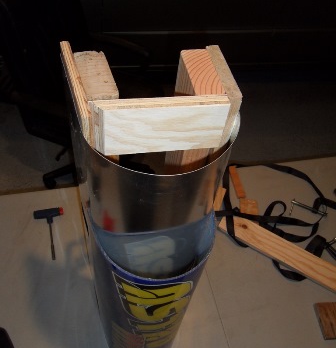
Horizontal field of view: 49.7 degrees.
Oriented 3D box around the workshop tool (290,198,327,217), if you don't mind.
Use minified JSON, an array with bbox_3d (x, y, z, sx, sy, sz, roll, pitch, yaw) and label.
[{"bbox_3d":[0.494,0.136,1.268,0.128,0.025,0.082,21,49,13],"label":"workshop tool"}]

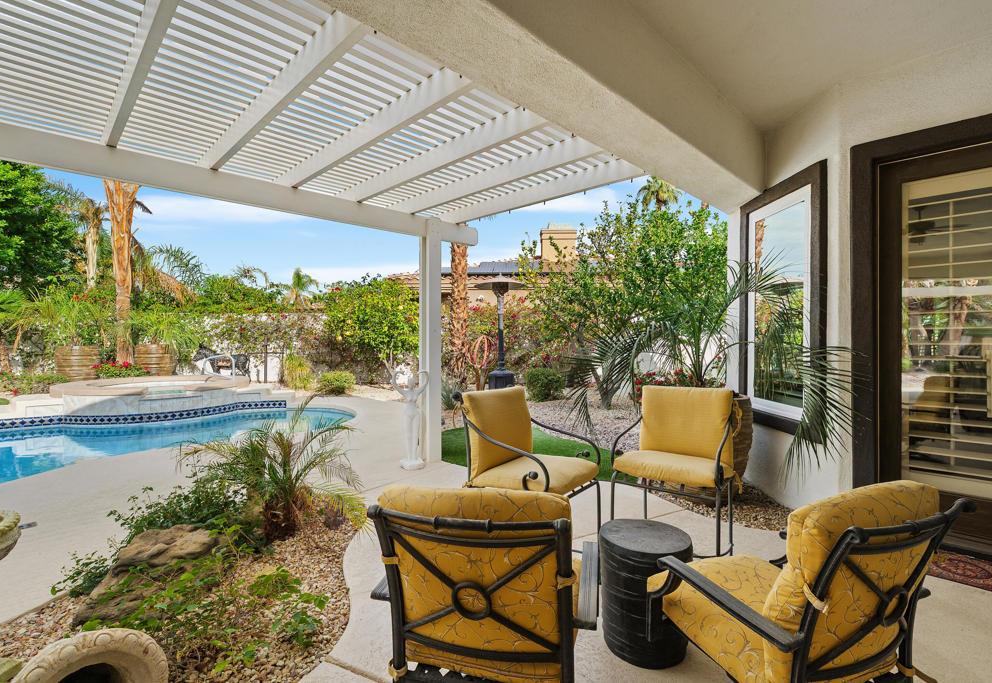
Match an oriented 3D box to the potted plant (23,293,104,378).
[{"bbox_3d":[-10.764,-0.137,11.300,1.430,2.270,1.350,0,0,-44],"label":"potted plant"}]

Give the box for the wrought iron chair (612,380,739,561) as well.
[{"bbox_3d":[0.950,0.745,2.396,0.540,0.970,0.560,0,0,35],"label":"wrought iron chair"}]

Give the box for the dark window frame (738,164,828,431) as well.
[{"bbox_3d":[2.160,-0.250,3.460,0.090,1.840,0.980,0,0,0],"label":"dark window frame"}]

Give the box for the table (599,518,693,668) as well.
[{"bbox_3d":[0.613,1.013,1.871,0.360,0.435,0.360,0,0,0],"label":"table"}]

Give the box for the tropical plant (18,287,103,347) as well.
[{"bbox_3d":[-10.813,-0.621,11.300,1.500,1.500,1.400,0,0,-44],"label":"tropical plant"}]

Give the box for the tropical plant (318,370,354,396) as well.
[{"bbox_3d":[-3.600,0.910,10.200,0.840,0.540,0.800,0,0,0],"label":"tropical plant"}]

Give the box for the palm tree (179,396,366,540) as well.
[{"bbox_3d":[-1.379,0.775,2.820,1.120,0.900,1.100,0,0,-26],"label":"palm tree"}]

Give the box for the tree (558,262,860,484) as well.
[{"bbox_3d":[1.420,0.060,3.500,1.750,1.500,1.600,0,0,0],"label":"tree"}]

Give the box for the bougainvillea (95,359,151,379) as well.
[{"bbox_3d":[-8.805,0.682,10.700,1.050,0.480,0.750,0,0,-39],"label":"bougainvillea"}]

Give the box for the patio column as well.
[{"bbox_3d":[-0.655,0.000,4.580,0.150,2.380,0.150,0,0,-44],"label":"patio column"}]

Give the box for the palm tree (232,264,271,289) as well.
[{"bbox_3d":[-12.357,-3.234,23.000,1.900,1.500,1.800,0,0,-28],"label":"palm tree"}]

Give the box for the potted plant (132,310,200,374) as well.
[{"bbox_3d":[-8.230,0.125,11.300,1.500,1.880,1.450,0,0,0],"label":"potted plant"}]

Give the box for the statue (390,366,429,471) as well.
[{"bbox_3d":[-0.845,0.760,4.470,0.365,0.940,0.240,0,0,-9],"label":"statue"}]

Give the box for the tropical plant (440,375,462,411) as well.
[{"bbox_3d":[-0.830,0.880,7.950,0.520,0.650,0.520,0,0,0],"label":"tropical plant"}]

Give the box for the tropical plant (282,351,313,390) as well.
[{"bbox_3d":[-4.711,0.688,10.800,0.670,0.950,0.650,0,0,-24],"label":"tropical plant"}]

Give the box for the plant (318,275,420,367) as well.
[{"bbox_3d":[-3.040,-0.260,11.400,2.700,2.700,2.300,0,0,0],"label":"plant"}]

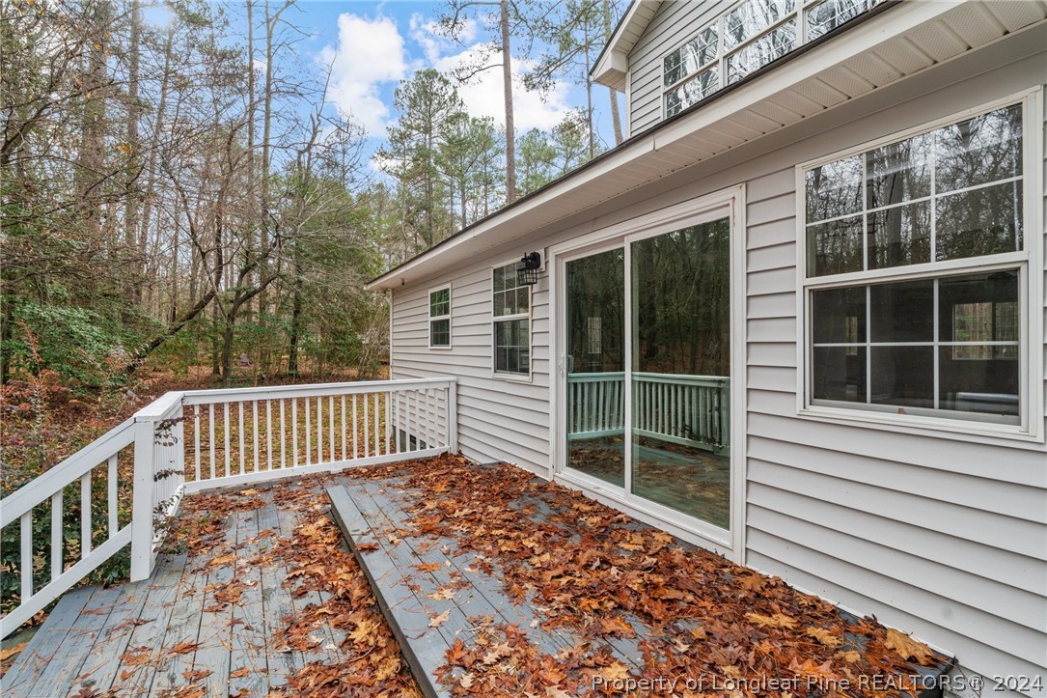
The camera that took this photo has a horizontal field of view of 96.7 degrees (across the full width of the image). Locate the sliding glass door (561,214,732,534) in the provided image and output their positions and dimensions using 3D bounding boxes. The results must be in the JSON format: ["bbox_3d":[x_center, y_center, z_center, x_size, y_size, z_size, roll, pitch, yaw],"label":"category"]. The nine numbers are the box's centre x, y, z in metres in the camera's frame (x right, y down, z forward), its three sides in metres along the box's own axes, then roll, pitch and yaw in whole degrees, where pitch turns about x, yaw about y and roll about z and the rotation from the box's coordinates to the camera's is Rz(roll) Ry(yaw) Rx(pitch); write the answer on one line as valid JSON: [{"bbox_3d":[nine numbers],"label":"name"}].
[{"bbox_3d":[0.780,0.141,3.453,0.080,1.900,1.720,-1,1,-31],"label":"sliding glass door"}]

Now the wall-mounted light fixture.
[{"bbox_3d":[0.046,-0.752,4.367,0.185,0.310,0.148,-1,1,-31],"label":"wall-mounted light fixture"}]

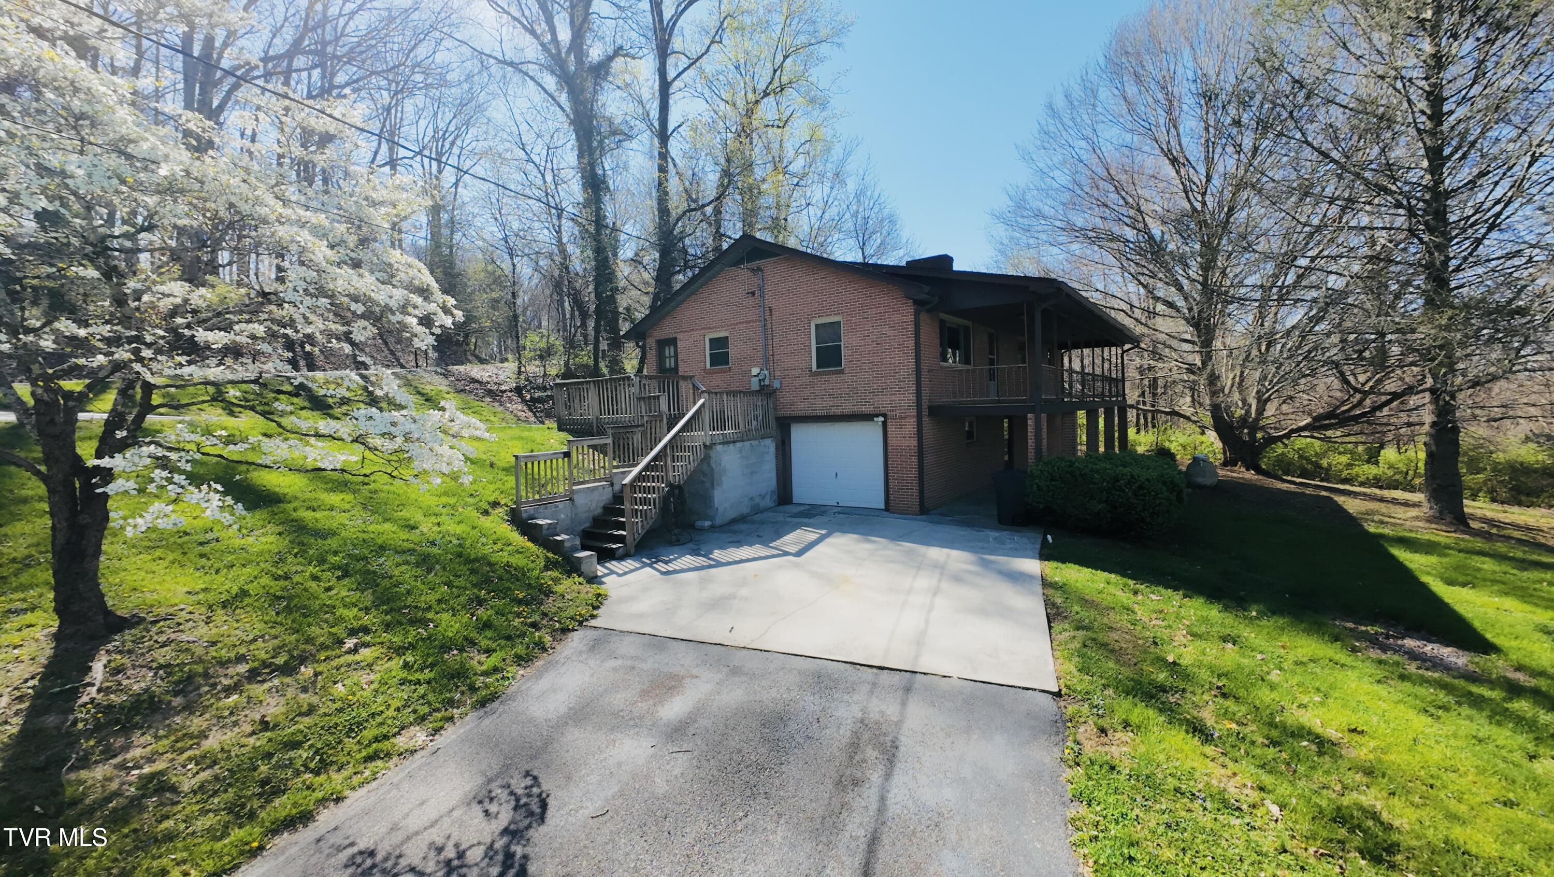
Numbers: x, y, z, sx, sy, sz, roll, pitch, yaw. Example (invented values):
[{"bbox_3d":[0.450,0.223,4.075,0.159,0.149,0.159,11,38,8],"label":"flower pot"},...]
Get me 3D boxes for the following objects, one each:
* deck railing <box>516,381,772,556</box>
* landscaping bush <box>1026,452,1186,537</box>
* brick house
[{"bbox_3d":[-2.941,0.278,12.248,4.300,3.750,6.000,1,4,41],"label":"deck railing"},{"bbox_3d":[6.331,1.003,9.644,2.400,1.470,2.000,1,4,41],"label":"landscaping bush"},{"bbox_3d":[4.758,-2.333,18.499,13.000,7.300,14.600,1,4,41],"label":"brick house"}]

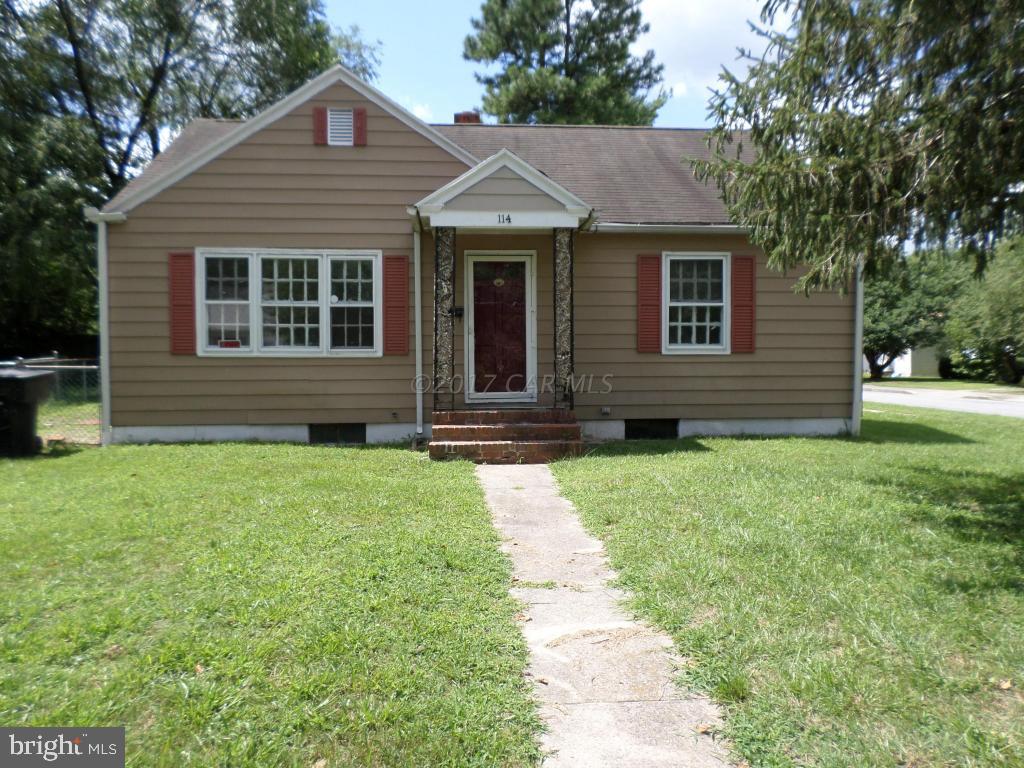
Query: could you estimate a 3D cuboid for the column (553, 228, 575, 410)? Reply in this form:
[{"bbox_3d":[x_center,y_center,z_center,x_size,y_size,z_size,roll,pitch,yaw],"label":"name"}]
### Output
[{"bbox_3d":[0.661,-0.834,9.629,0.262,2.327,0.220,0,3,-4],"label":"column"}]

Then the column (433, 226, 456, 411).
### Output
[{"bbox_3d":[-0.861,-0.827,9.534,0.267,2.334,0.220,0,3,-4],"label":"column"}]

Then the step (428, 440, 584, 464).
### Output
[{"bbox_3d":[-0.066,0.825,8.897,1.827,0.234,0.330,0,3,-4],"label":"step"}]

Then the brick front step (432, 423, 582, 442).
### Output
[{"bbox_3d":[-0.066,0.609,9.206,1.820,0.166,0.330,0,3,-4],"label":"brick front step"}]

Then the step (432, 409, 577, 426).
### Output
[{"bbox_3d":[-0.101,0.428,9.550,1.821,0.166,0.400,0,3,-4],"label":"step"}]

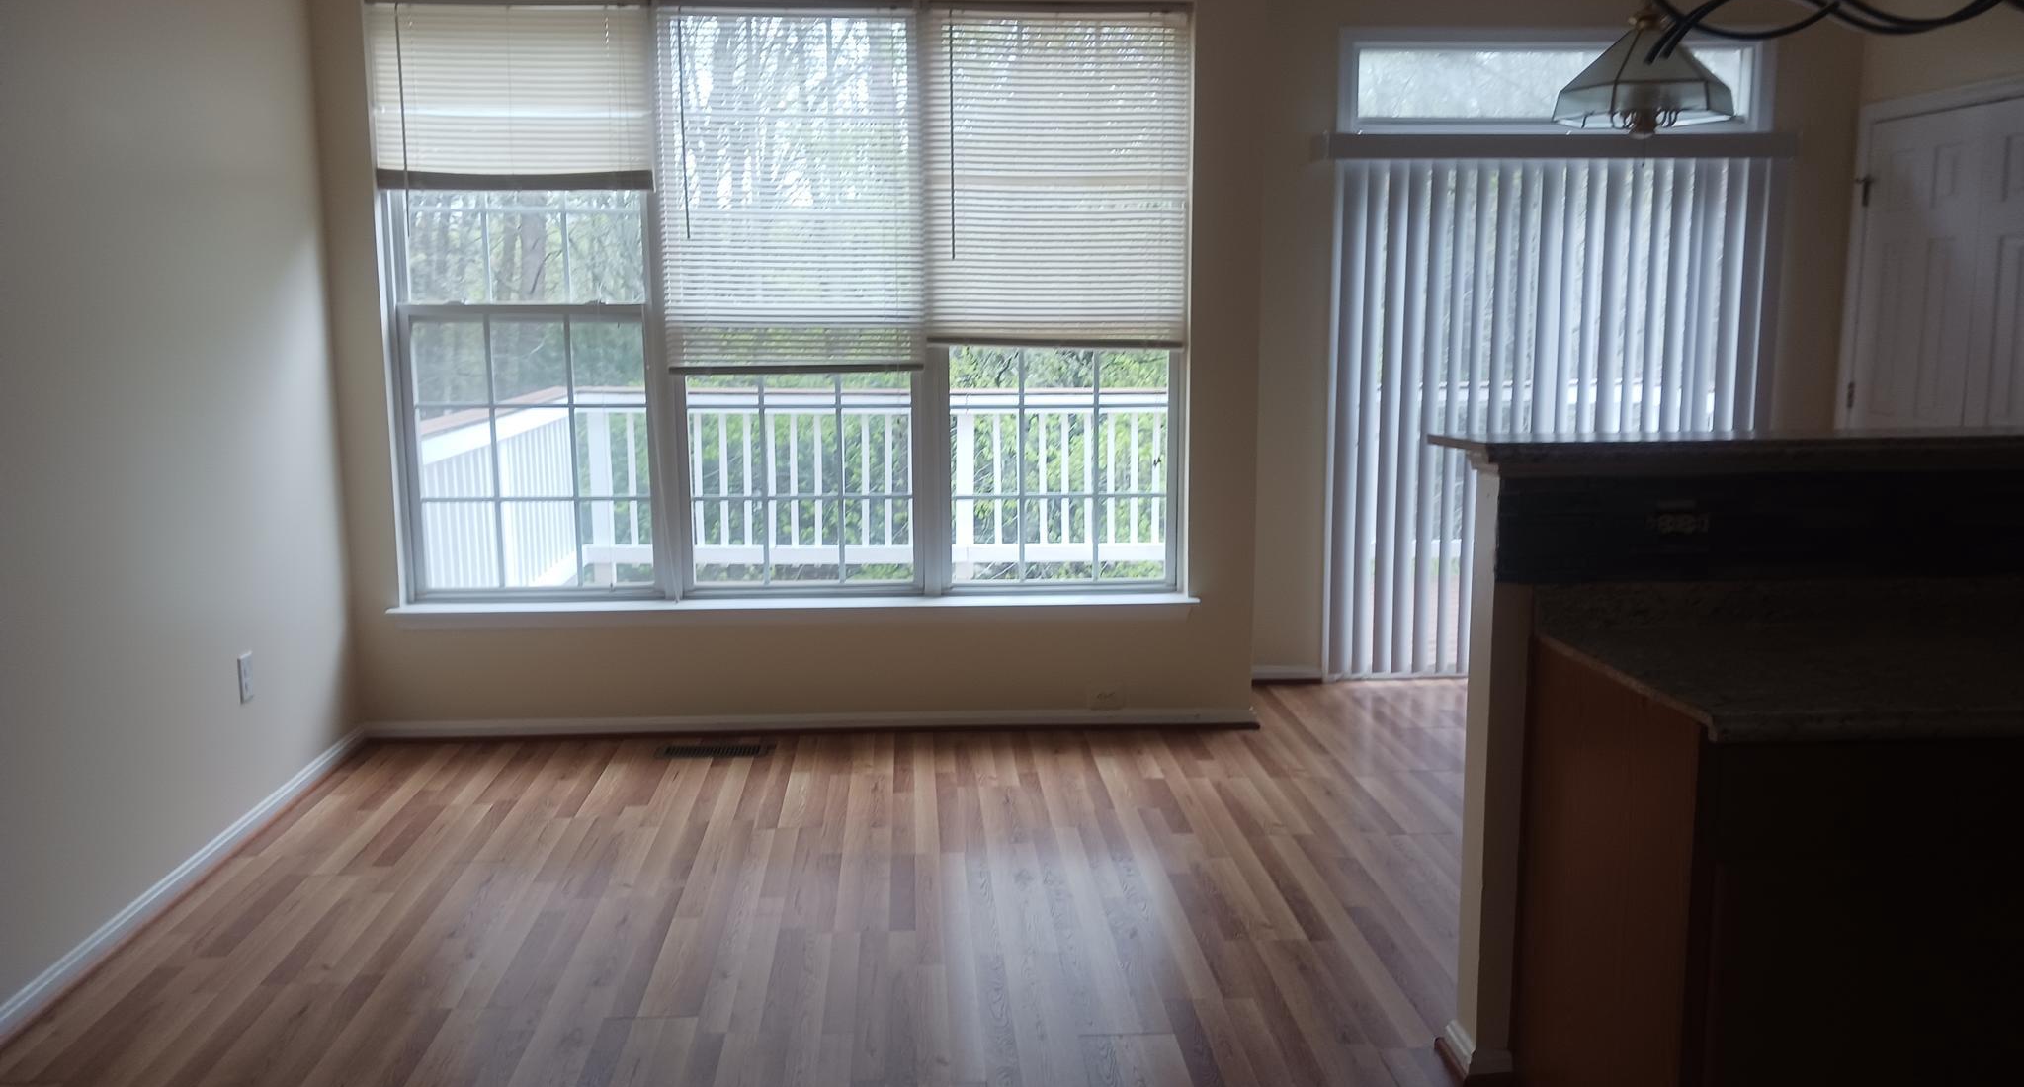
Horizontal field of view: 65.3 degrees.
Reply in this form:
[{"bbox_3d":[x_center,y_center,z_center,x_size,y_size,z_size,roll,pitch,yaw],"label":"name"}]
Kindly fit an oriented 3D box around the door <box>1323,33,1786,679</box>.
[{"bbox_3d":[1.994,-0.677,5.947,1.630,2.393,0.120,-1,9,-4],"label":"door"}]

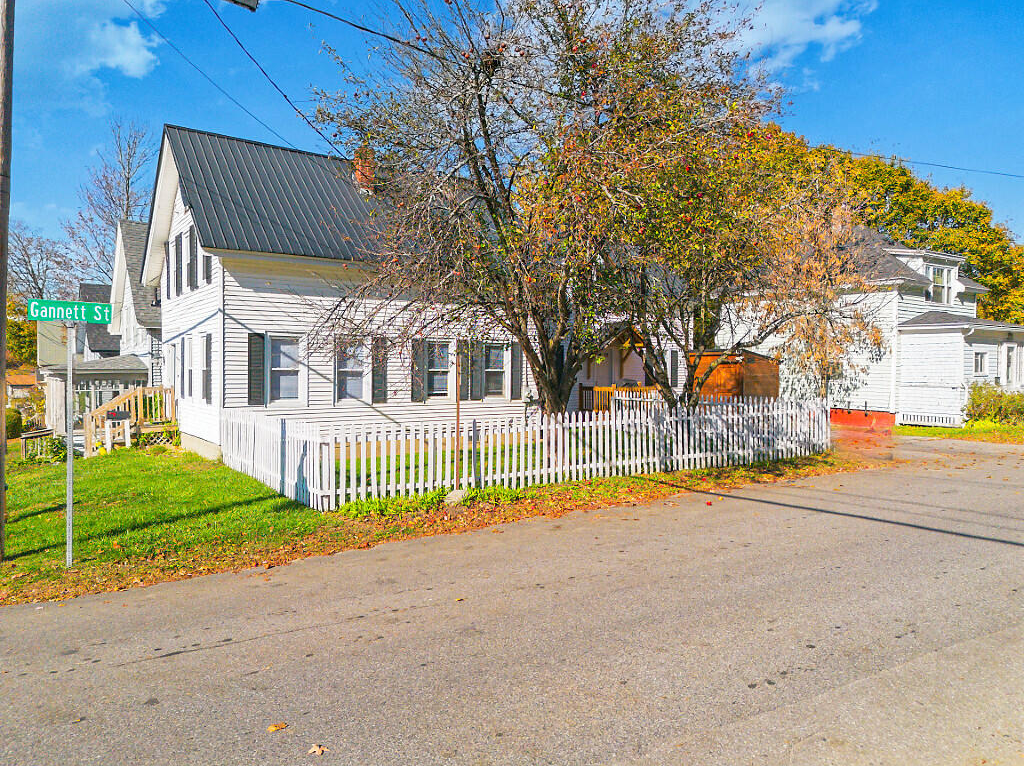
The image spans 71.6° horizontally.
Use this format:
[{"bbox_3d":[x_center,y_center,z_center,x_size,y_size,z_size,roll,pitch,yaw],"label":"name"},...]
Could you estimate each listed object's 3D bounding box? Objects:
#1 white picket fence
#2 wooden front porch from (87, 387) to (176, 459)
[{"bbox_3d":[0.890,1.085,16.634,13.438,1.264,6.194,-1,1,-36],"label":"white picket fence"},{"bbox_3d":[-10.084,0.938,18.647,2.058,1.725,1.550,-1,1,-36],"label":"wooden front porch"}]

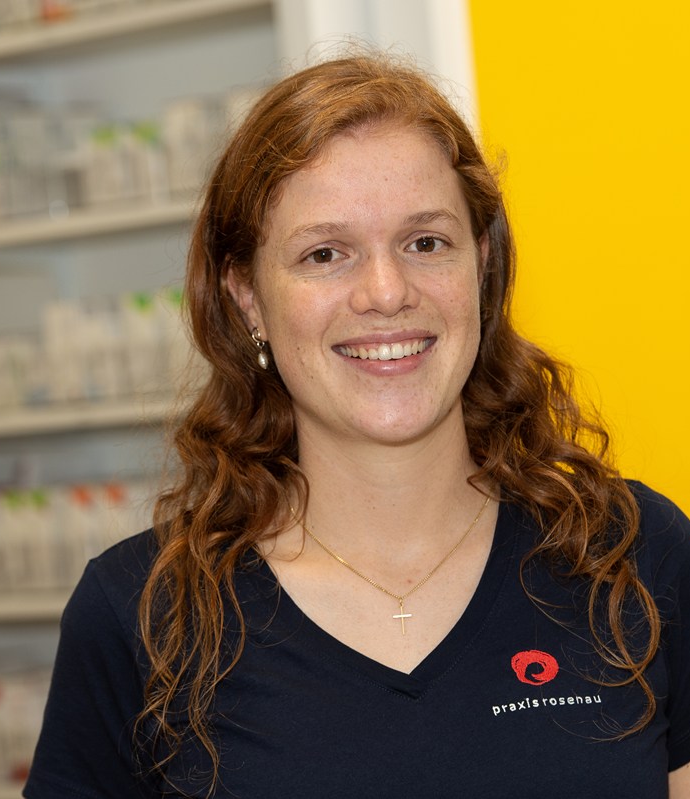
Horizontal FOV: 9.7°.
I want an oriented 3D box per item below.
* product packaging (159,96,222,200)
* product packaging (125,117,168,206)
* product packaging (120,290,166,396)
[{"bbox_3d":[-0.149,-0.267,4.313,0.066,0.104,0.045,-5,0,42],"label":"product packaging"},{"bbox_3d":[-0.200,-0.255,4.356,0.056,0.085,0.040,-5,0,42],"label":"product packaging"},{"bbox_3d":[-0.204,-0.061,4.376,0.054,0.108,0.040,-5,0,42],"label":"product packaging"}]

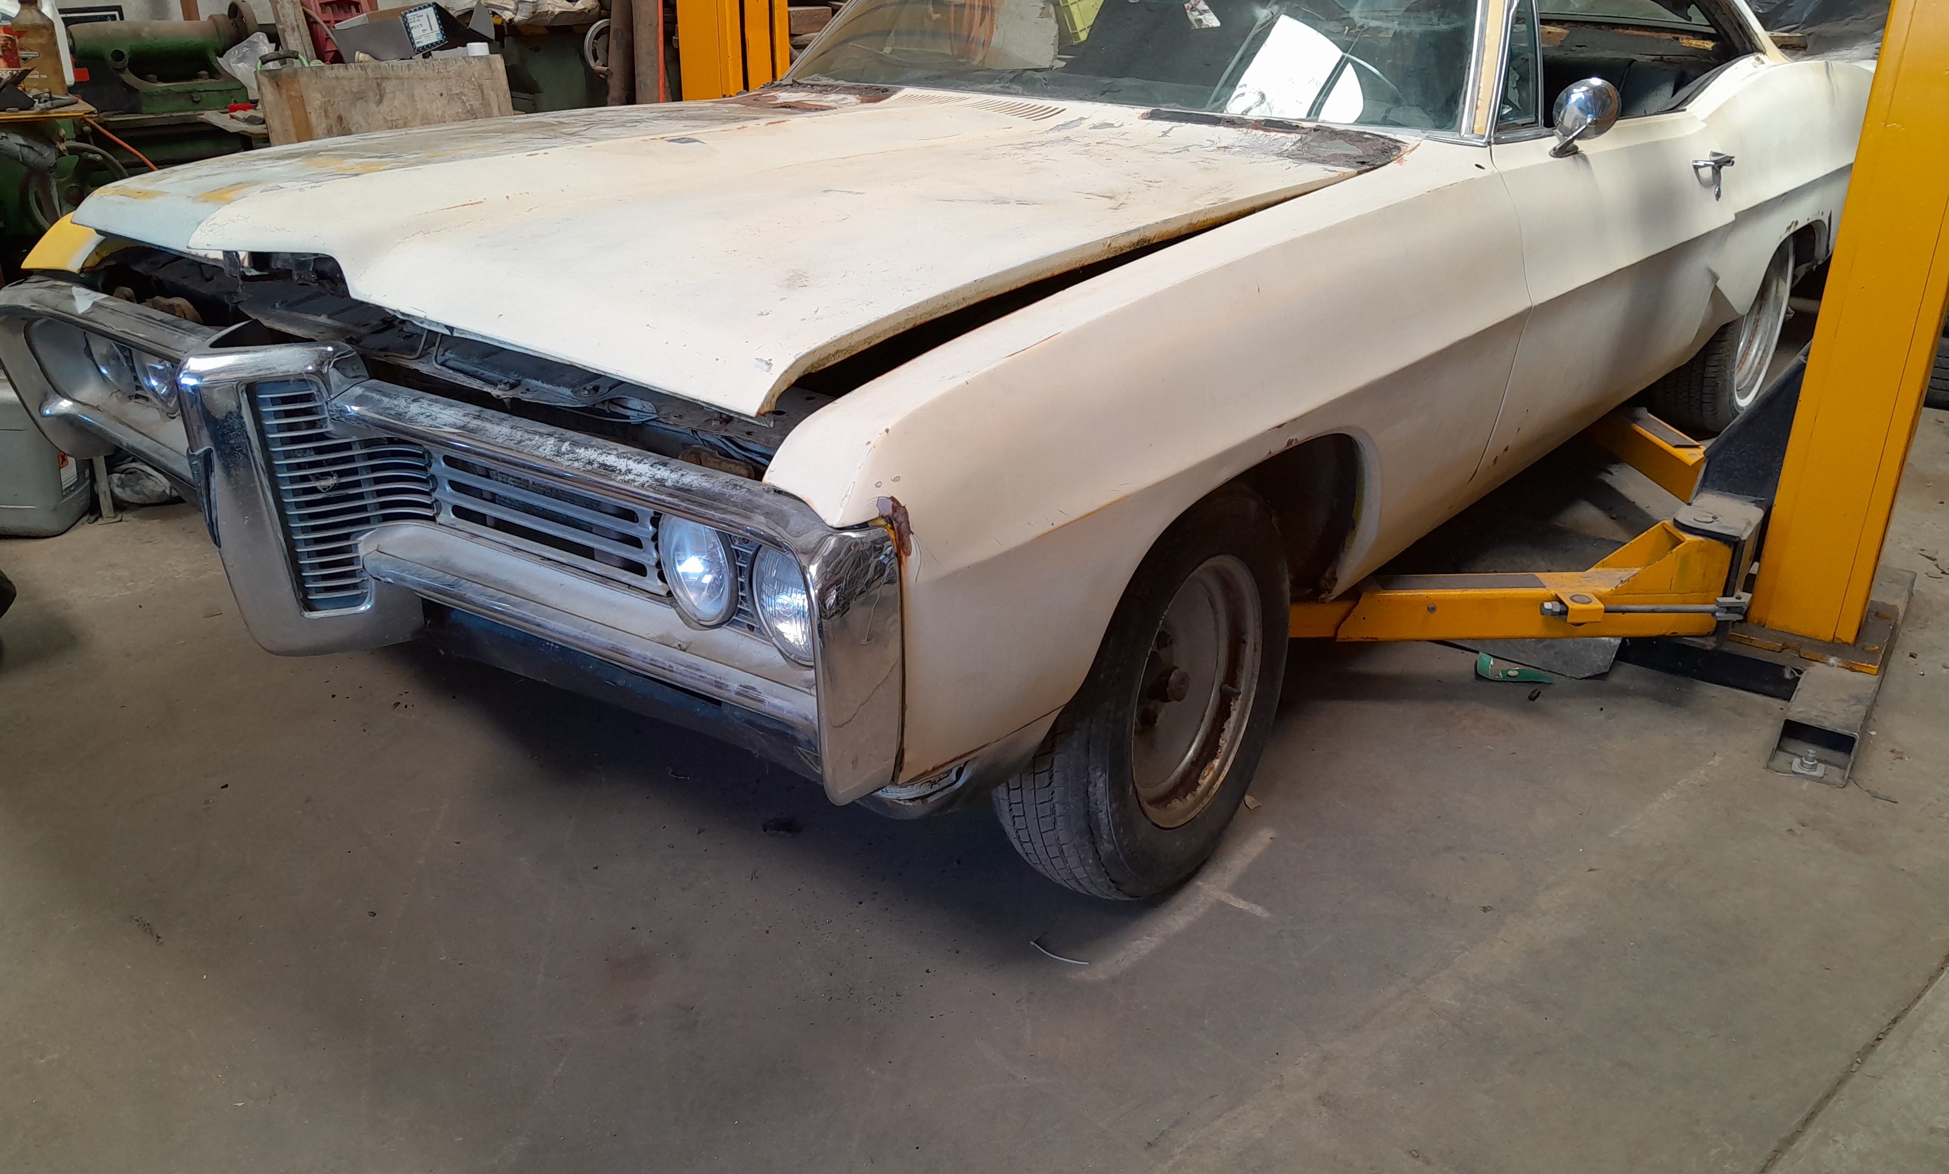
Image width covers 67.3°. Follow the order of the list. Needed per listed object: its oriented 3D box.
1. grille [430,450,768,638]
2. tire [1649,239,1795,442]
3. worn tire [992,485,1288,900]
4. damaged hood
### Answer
[{"bbox_3d":[-0.442,-0.063,1.673,0.610,0.140,0.060,18,28,36],"label":"grille"},{"bbox_3d":[2.231,-0.799,4.324,0.210,0.675,0.675,18,28,36],"label":"tire"},{"bbox_3d":[0.265,0.139,2.154,0.190,0.635,0.635,15,27,32],"label":"worn tire"},{"bbox_3d":[-0.402,-0.637,2.309,1.630,0.200,1.690,18,28,36],"label":"damaged hood"}]

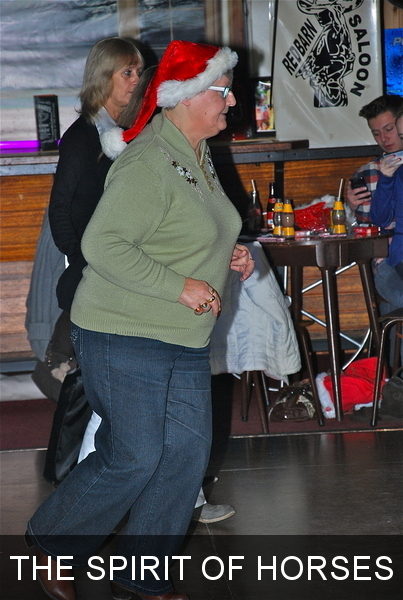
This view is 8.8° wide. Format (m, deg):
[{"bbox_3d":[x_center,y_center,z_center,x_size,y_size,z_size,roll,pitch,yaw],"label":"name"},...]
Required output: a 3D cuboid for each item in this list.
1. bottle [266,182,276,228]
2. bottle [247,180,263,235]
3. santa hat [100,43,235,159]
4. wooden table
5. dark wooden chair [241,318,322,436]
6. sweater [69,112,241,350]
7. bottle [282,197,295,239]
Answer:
[{"bbox_3d":[0.296,-0.392,11.050,0.049,0.195,0.049,-2,7,0],"label":"bottle"},{"bbox_3d":[0.219,-0.368,10.850,0.056,0.205,0.056,-2,7,0],"label":"bottle"},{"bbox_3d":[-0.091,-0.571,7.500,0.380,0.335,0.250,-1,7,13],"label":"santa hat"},{"bbox_3d":[0.468,0.106,10.846,0.720,0.750,0.720,-2,7,0],"label":"wooden table"},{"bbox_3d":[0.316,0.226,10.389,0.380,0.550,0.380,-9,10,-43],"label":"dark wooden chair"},{"bbox_3d":[-0.126,-0.202,7.520,0.440,0.650,0.500,1,8,22],"label":"sweater"},{"bbox_3d":[0.356,-0.333,10.780,0.051,0.154,0.051,-2,7,0],"label":"bottle"}]

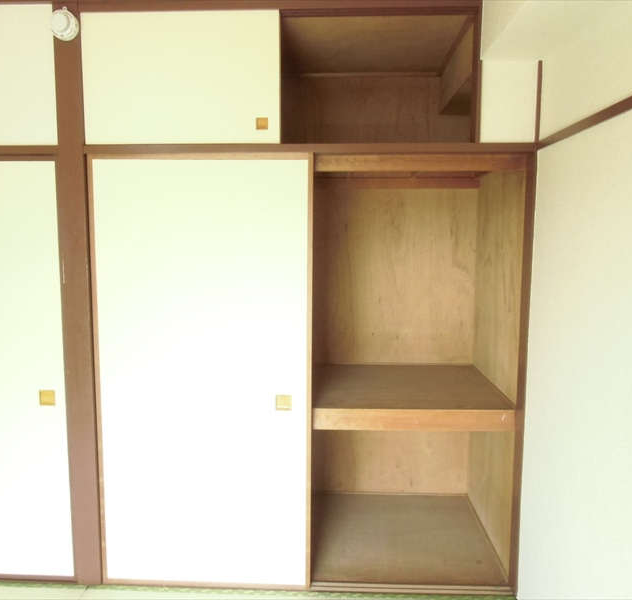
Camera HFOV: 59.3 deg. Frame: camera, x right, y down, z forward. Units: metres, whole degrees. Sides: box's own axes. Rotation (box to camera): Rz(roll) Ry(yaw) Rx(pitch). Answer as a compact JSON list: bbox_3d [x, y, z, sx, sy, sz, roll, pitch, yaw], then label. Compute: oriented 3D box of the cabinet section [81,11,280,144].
[{"bbox_3d":[-0.515,-0.842,2.119,0.763,0.490,0.030,1,6,3],"label":"cabinet section"}]

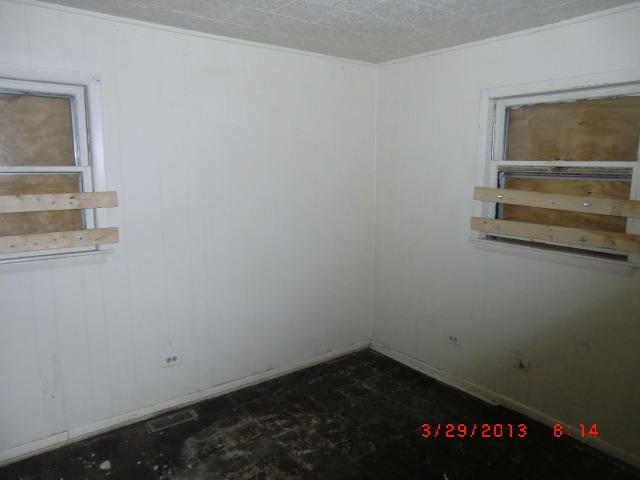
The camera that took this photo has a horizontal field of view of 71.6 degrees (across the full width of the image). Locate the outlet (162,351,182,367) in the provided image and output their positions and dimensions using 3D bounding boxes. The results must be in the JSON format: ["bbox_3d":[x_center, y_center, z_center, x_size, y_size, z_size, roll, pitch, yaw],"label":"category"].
[{"bbox_3d":[-0.969,0.783,2.911,0.123,0.078,0.014,-7,12,-36],"label":"outlet"}]

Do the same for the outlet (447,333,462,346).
[{"bbox_3d":[0.986,0.735,3.275,0.014,0.074,0.116,-7,12,-36],"label":"outlet"}]

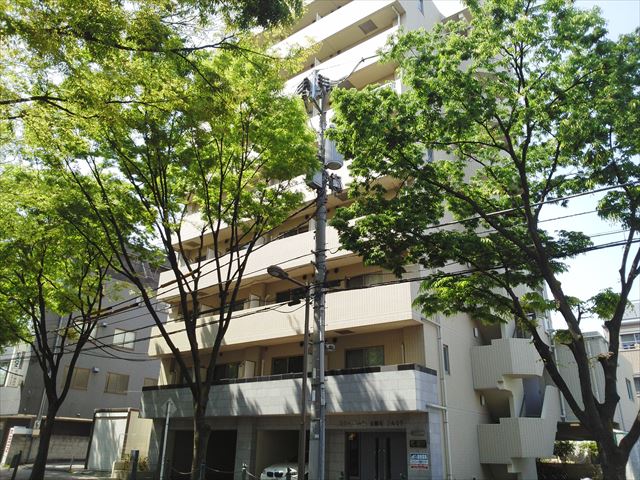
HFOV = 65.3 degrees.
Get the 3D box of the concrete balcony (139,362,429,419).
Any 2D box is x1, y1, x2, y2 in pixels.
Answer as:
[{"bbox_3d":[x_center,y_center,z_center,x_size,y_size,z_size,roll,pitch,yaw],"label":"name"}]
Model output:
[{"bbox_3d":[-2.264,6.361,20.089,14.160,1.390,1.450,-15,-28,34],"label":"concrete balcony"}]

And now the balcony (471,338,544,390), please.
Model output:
[{"bbox_3d":[7.565,5.068,19.980,2.340,1.870,1.700,-15,-28,34],"label":"balcony"}]

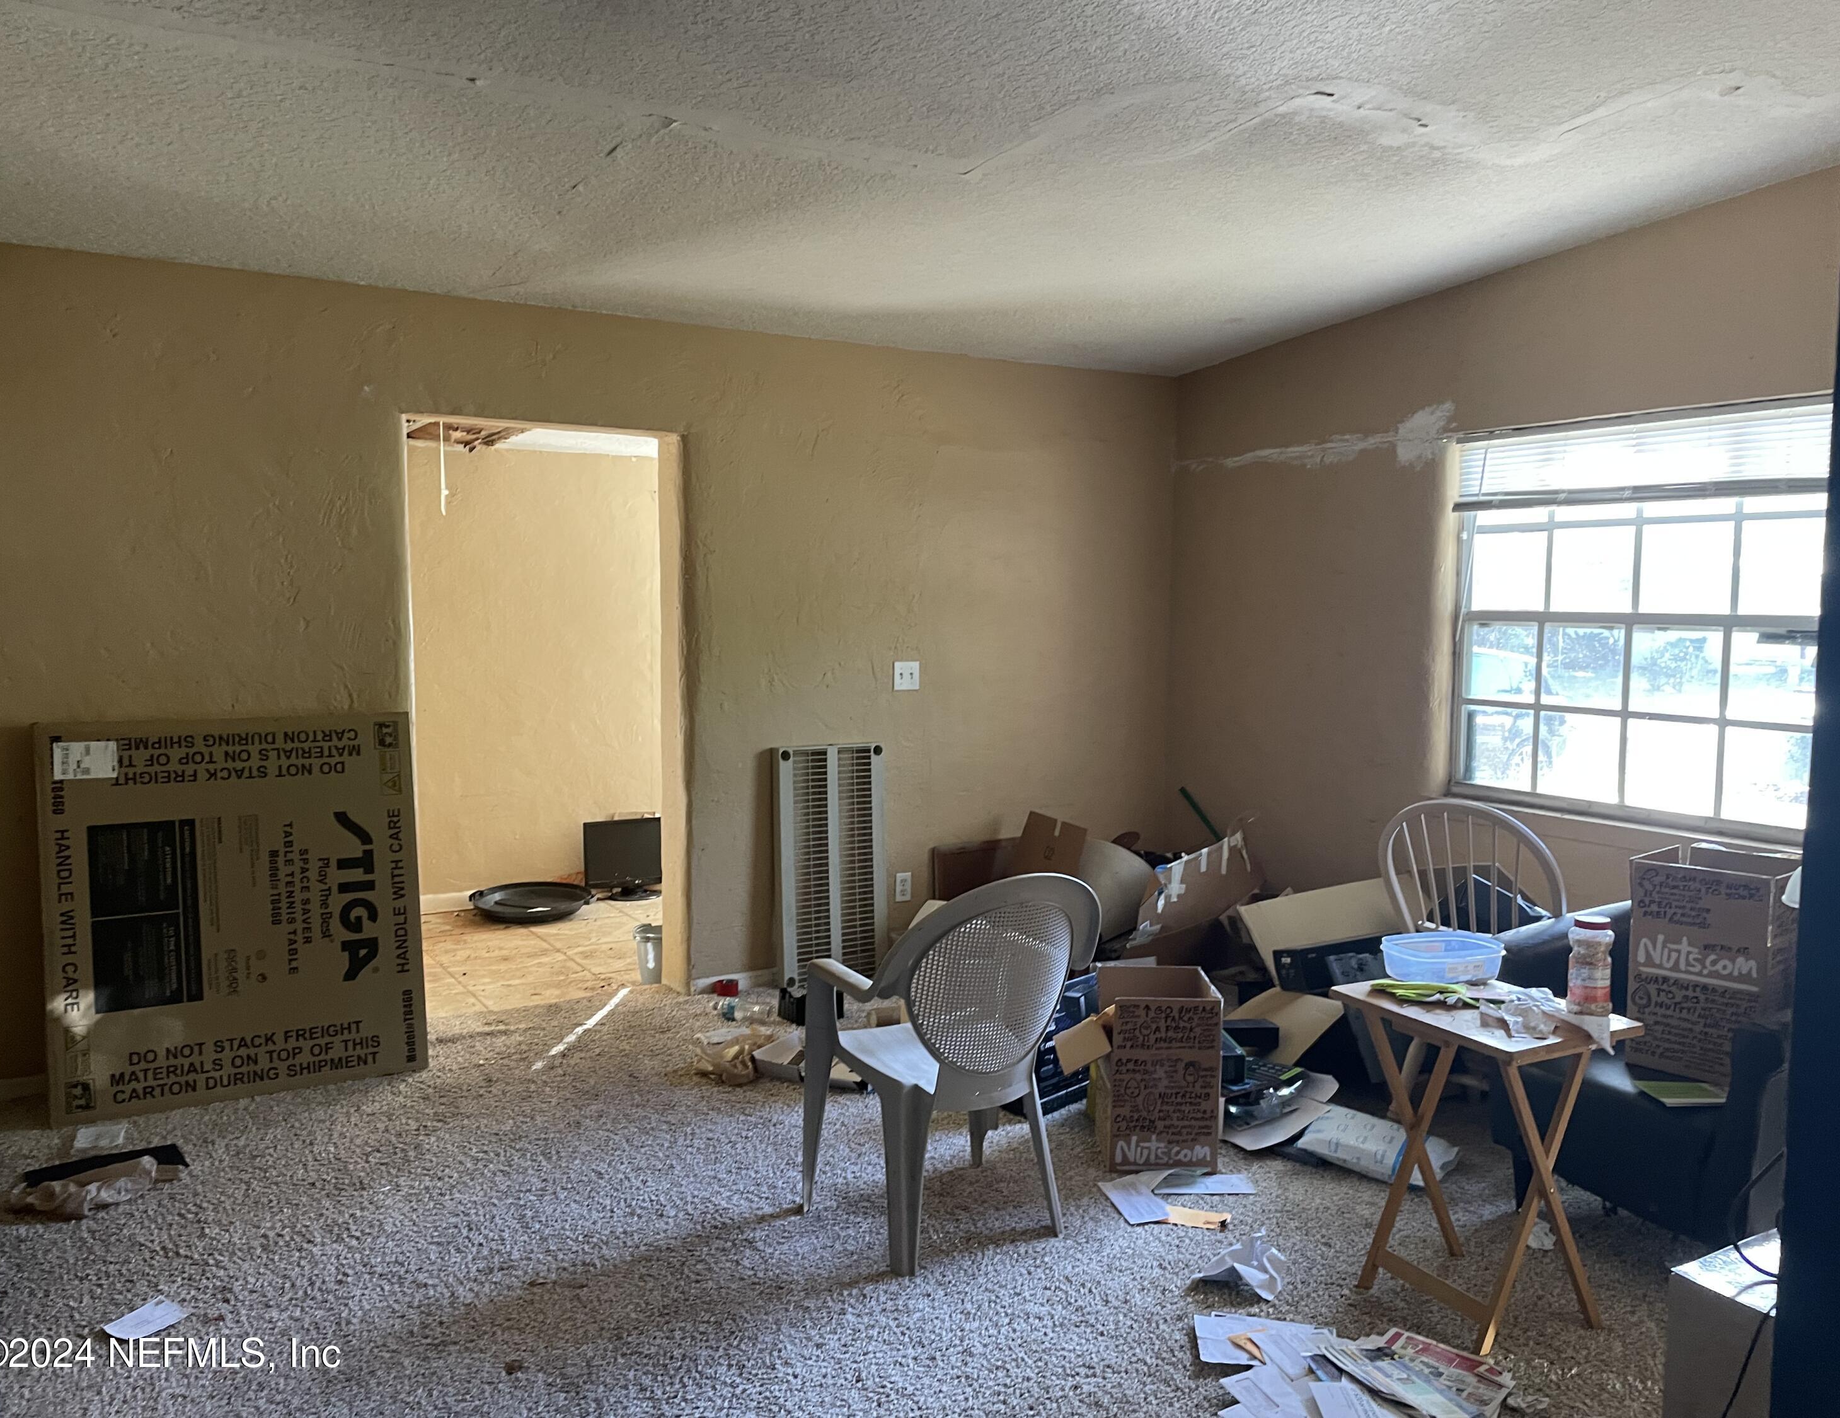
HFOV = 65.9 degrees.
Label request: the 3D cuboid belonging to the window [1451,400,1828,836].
[{"bbox_3d":[2.298,-0.290,4.583,0.100,1.280,1.340,-2,5,-32],"label":"window"}]

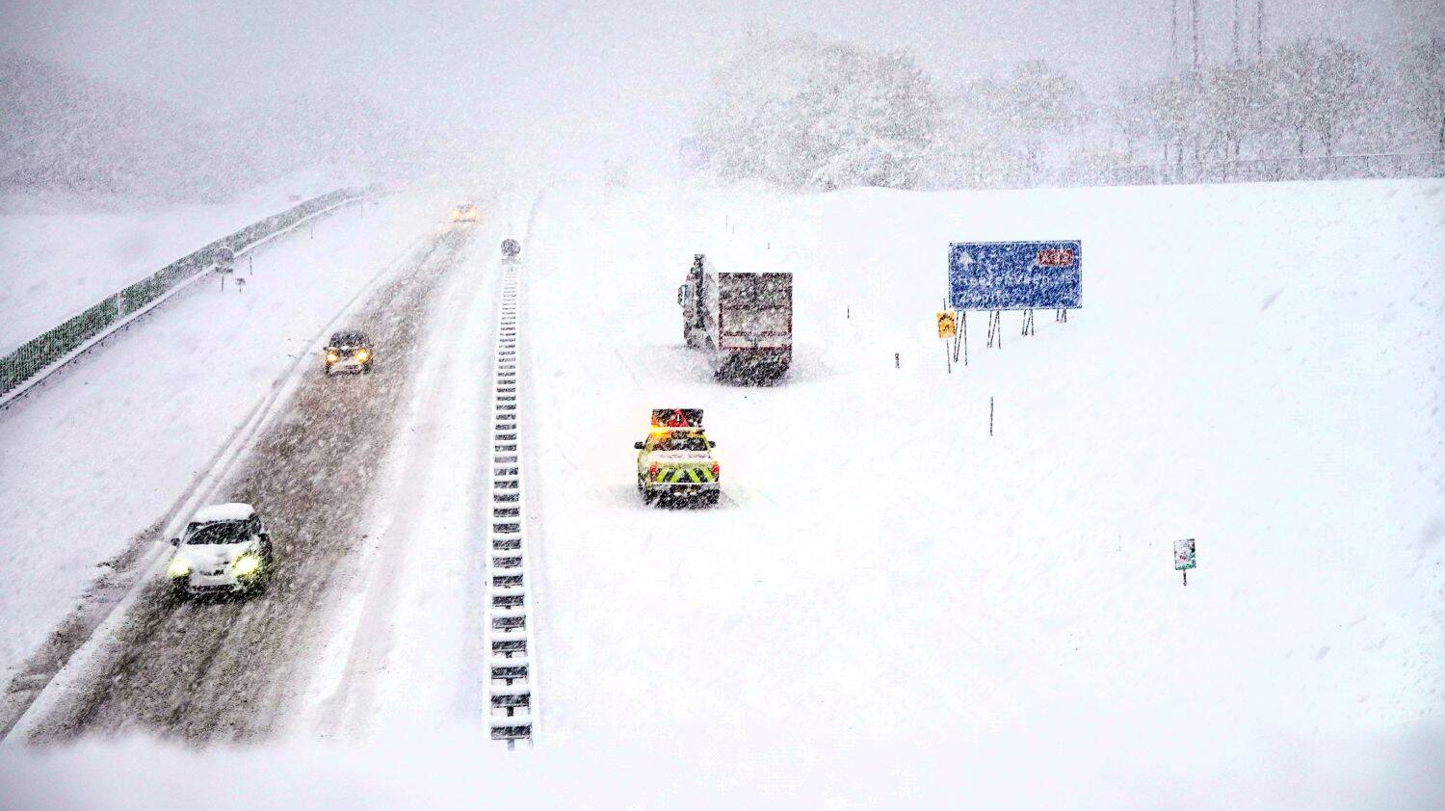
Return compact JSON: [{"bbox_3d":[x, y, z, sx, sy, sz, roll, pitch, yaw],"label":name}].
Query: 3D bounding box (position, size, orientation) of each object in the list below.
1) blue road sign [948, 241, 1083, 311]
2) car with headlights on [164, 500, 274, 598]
[{"bbox_3d":[10.536,-4.667,112.500,4.770,2.400,0.150,-2,6,-3],"label":"blue road sign"},{"bbox_3d":[-10.564,3.127,66.362,1.800,1.560,4.300,-2,6,-3],"label":"car with headlights on"}]

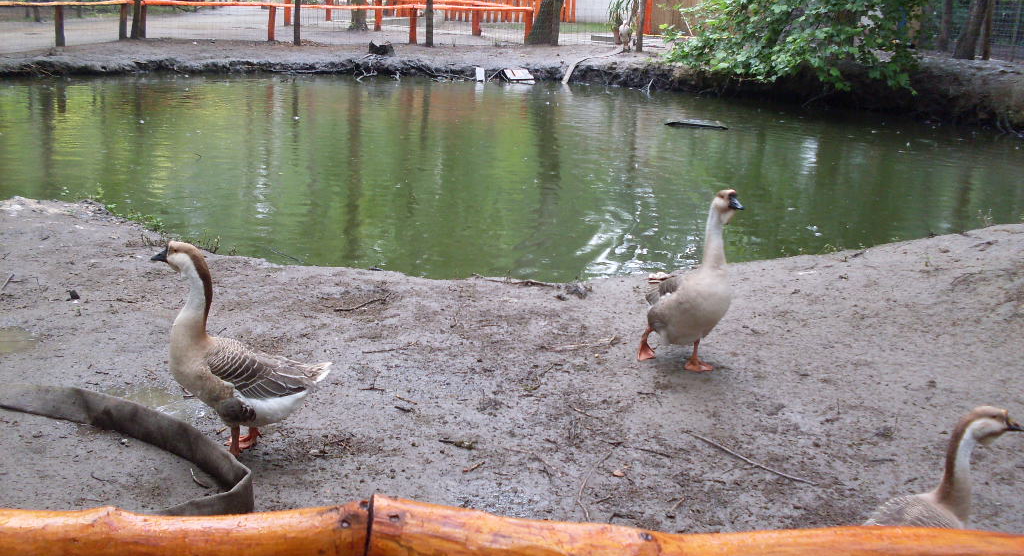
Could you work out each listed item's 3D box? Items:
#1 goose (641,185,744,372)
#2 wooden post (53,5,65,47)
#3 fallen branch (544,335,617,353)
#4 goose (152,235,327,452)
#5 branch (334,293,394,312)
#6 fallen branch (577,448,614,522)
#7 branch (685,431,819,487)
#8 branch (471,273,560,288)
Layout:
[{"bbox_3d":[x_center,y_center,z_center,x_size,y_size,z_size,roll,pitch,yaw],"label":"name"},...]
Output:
[{"bbox_3d":[0.768,-0.011,4.835,0.320,0.773,0.620,-9,19,-38],"label":"goose"},{"bbox_3d":[-7.969,-4.451,19.767,0.150,0.731,0.150,3,15,0],"label":"wooden post"},{"bbox_3d":[0.320,0.286,5.075,0.413,0.030,0.050,-9,18,-33],"label":"fallen branch"},{"bbox_3d":[-0.911,0.236,3.826,0.596,0.739,0.250,-2,16,-11],"label":"goose"},{"bbox_3d":[-0.723,0.110,5.647,0.067,0.030,0.409,12,19,36],"label":"branch"},{"bbox_3d":[0.267,0.663,3.699,0.070,0.025,0.563,4,16,12],"label":"fallen branch"},{"bbox_3d":[0.817,0.613,3.920,0.050,0.025,0.585,-11,19,-37],"label":"branch"},{"bbox_3d":[0.015,-0.003,6.255,0.506,0.050,0.090,7,16,16],"label":"branch"}]

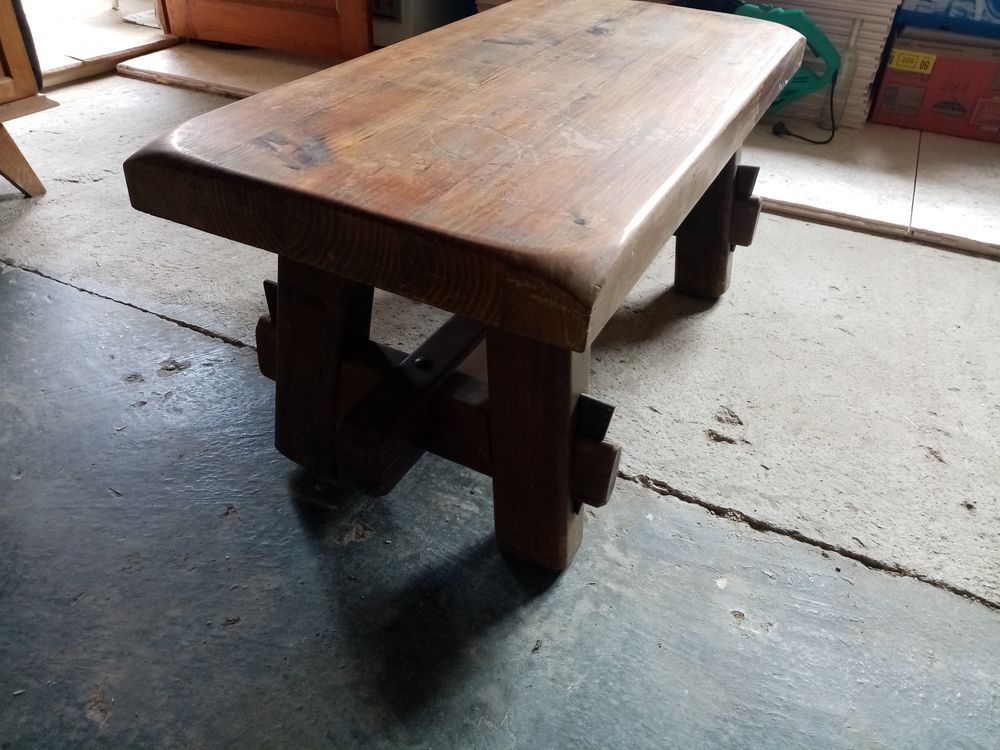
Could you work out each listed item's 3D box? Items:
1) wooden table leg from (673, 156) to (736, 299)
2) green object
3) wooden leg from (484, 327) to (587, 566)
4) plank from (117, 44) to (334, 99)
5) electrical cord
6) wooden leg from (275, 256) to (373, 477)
[{"bbox_3d":[0.403,-0.353,1.440,0.098,0.419,0.059,12,37,24],"label":"wooden table leg"},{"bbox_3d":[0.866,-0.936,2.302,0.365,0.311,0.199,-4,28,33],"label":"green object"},{"bbox_3d":[0.045,0.041,0.861,0.098,0.419,0.059,13,34,23],"label":"wooden leg"},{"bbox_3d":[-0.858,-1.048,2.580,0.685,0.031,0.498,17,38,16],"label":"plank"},{"bbox_3d":[0.932,-0.811,2.258,0.174,0.199,0.191,19,39,19],"label":"electrical cord"},{"bbox_3d":[-0.226,-0.053,0.961,0.098,0.419,0.059,25,38,15],"label":"wooden leg"}]

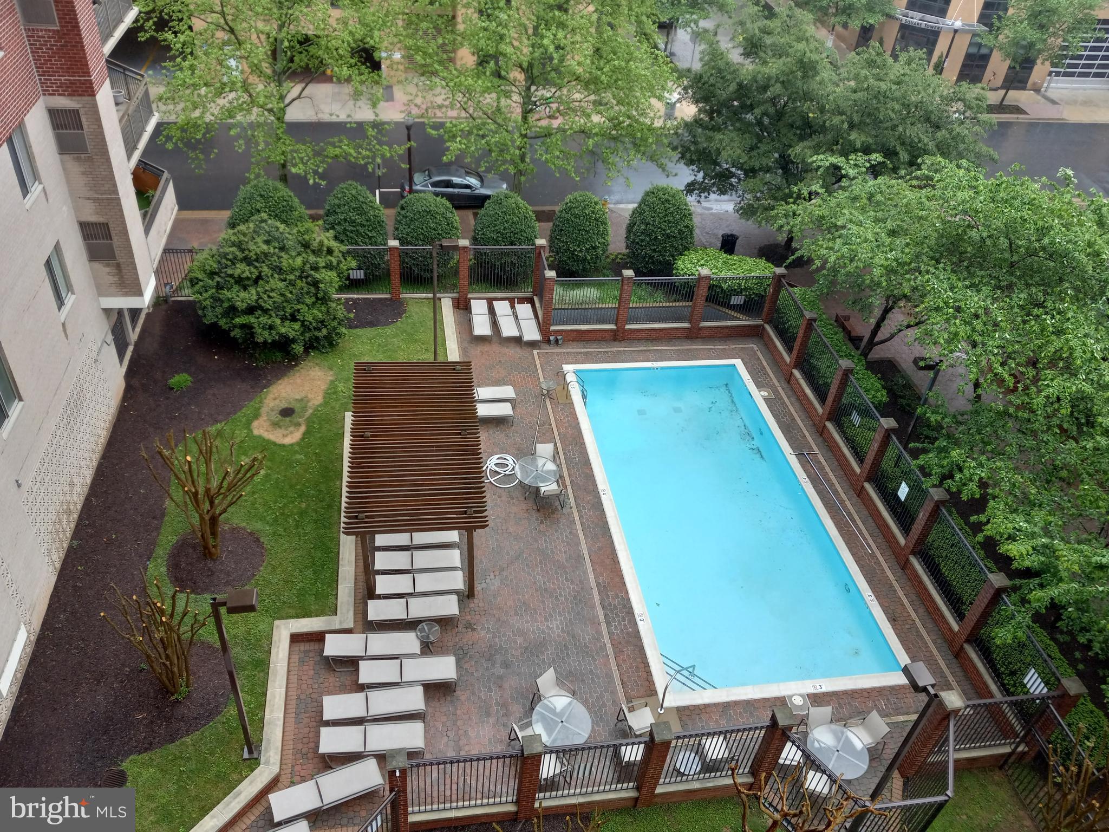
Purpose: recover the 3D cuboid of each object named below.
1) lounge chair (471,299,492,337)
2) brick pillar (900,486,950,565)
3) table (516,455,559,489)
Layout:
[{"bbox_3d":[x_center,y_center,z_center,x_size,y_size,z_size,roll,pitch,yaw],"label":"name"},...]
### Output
[{"bbox_3d":[-2.475,-3.140,29.042,0.644,0.476,2.031,-2,39,-9],"label":"lounge chair"},{"bbox_3d":[9.201,2.856,21.659,0.360,2.500,0.360,-2,39,-10],"label":"brick pillar"},{"bbox_3d":[-0.477,1.754,23.356,1.210,0.720,1.210,-2,39,-10],"label":"table"}]

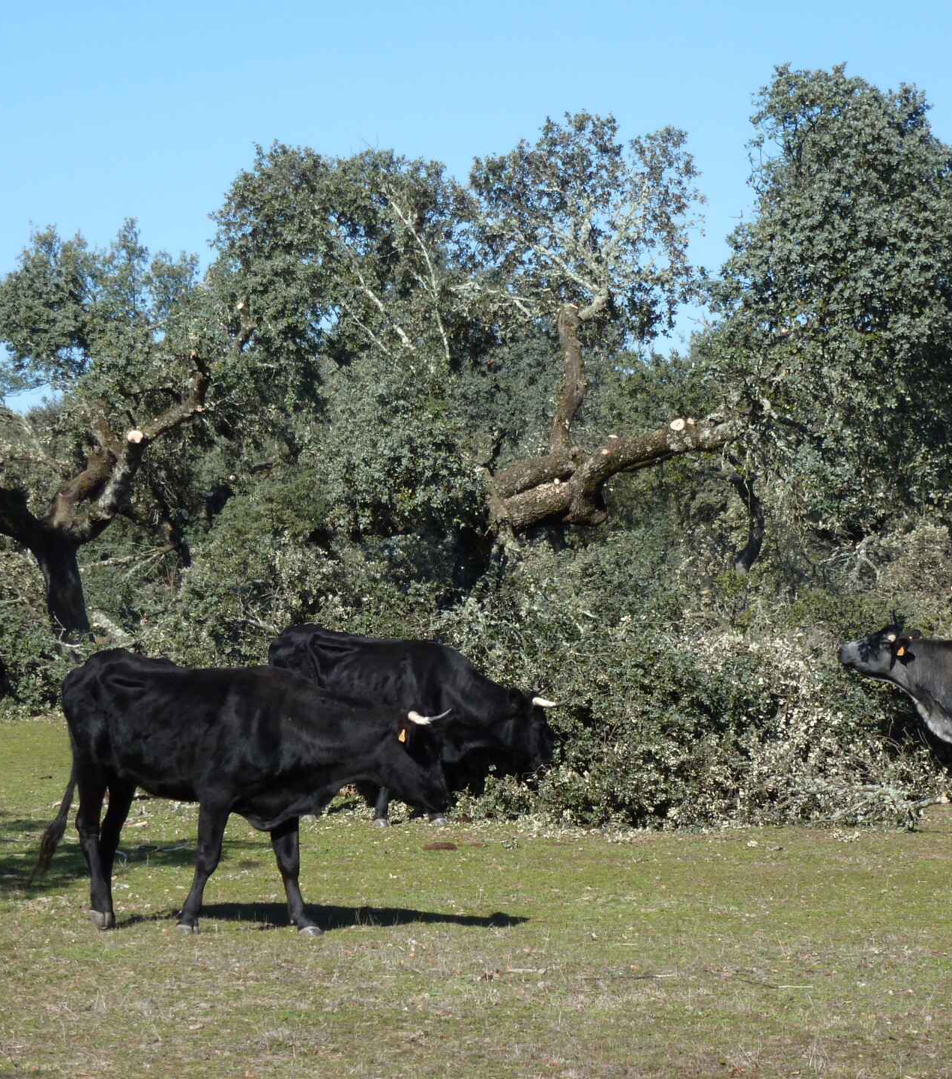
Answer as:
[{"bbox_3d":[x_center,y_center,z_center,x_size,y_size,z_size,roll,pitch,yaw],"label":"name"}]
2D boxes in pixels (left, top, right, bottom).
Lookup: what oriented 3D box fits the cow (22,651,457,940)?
[{"bbox_3d":[-1.090,1.171,20.100,2.182,1.312,0.600,0,0,33],"label":"cow"}]

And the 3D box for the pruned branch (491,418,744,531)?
[{"bbox_3d":[1.245,-0.588,38.000,2.179,1.007,0.800,0,0,0],"label":"pruned branch"}]

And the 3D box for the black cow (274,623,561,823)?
[{"bbox_3d":[-0.416,1.220,28.600,2.014,1.331,0.580,0,0,25],"label":"black cow"}]

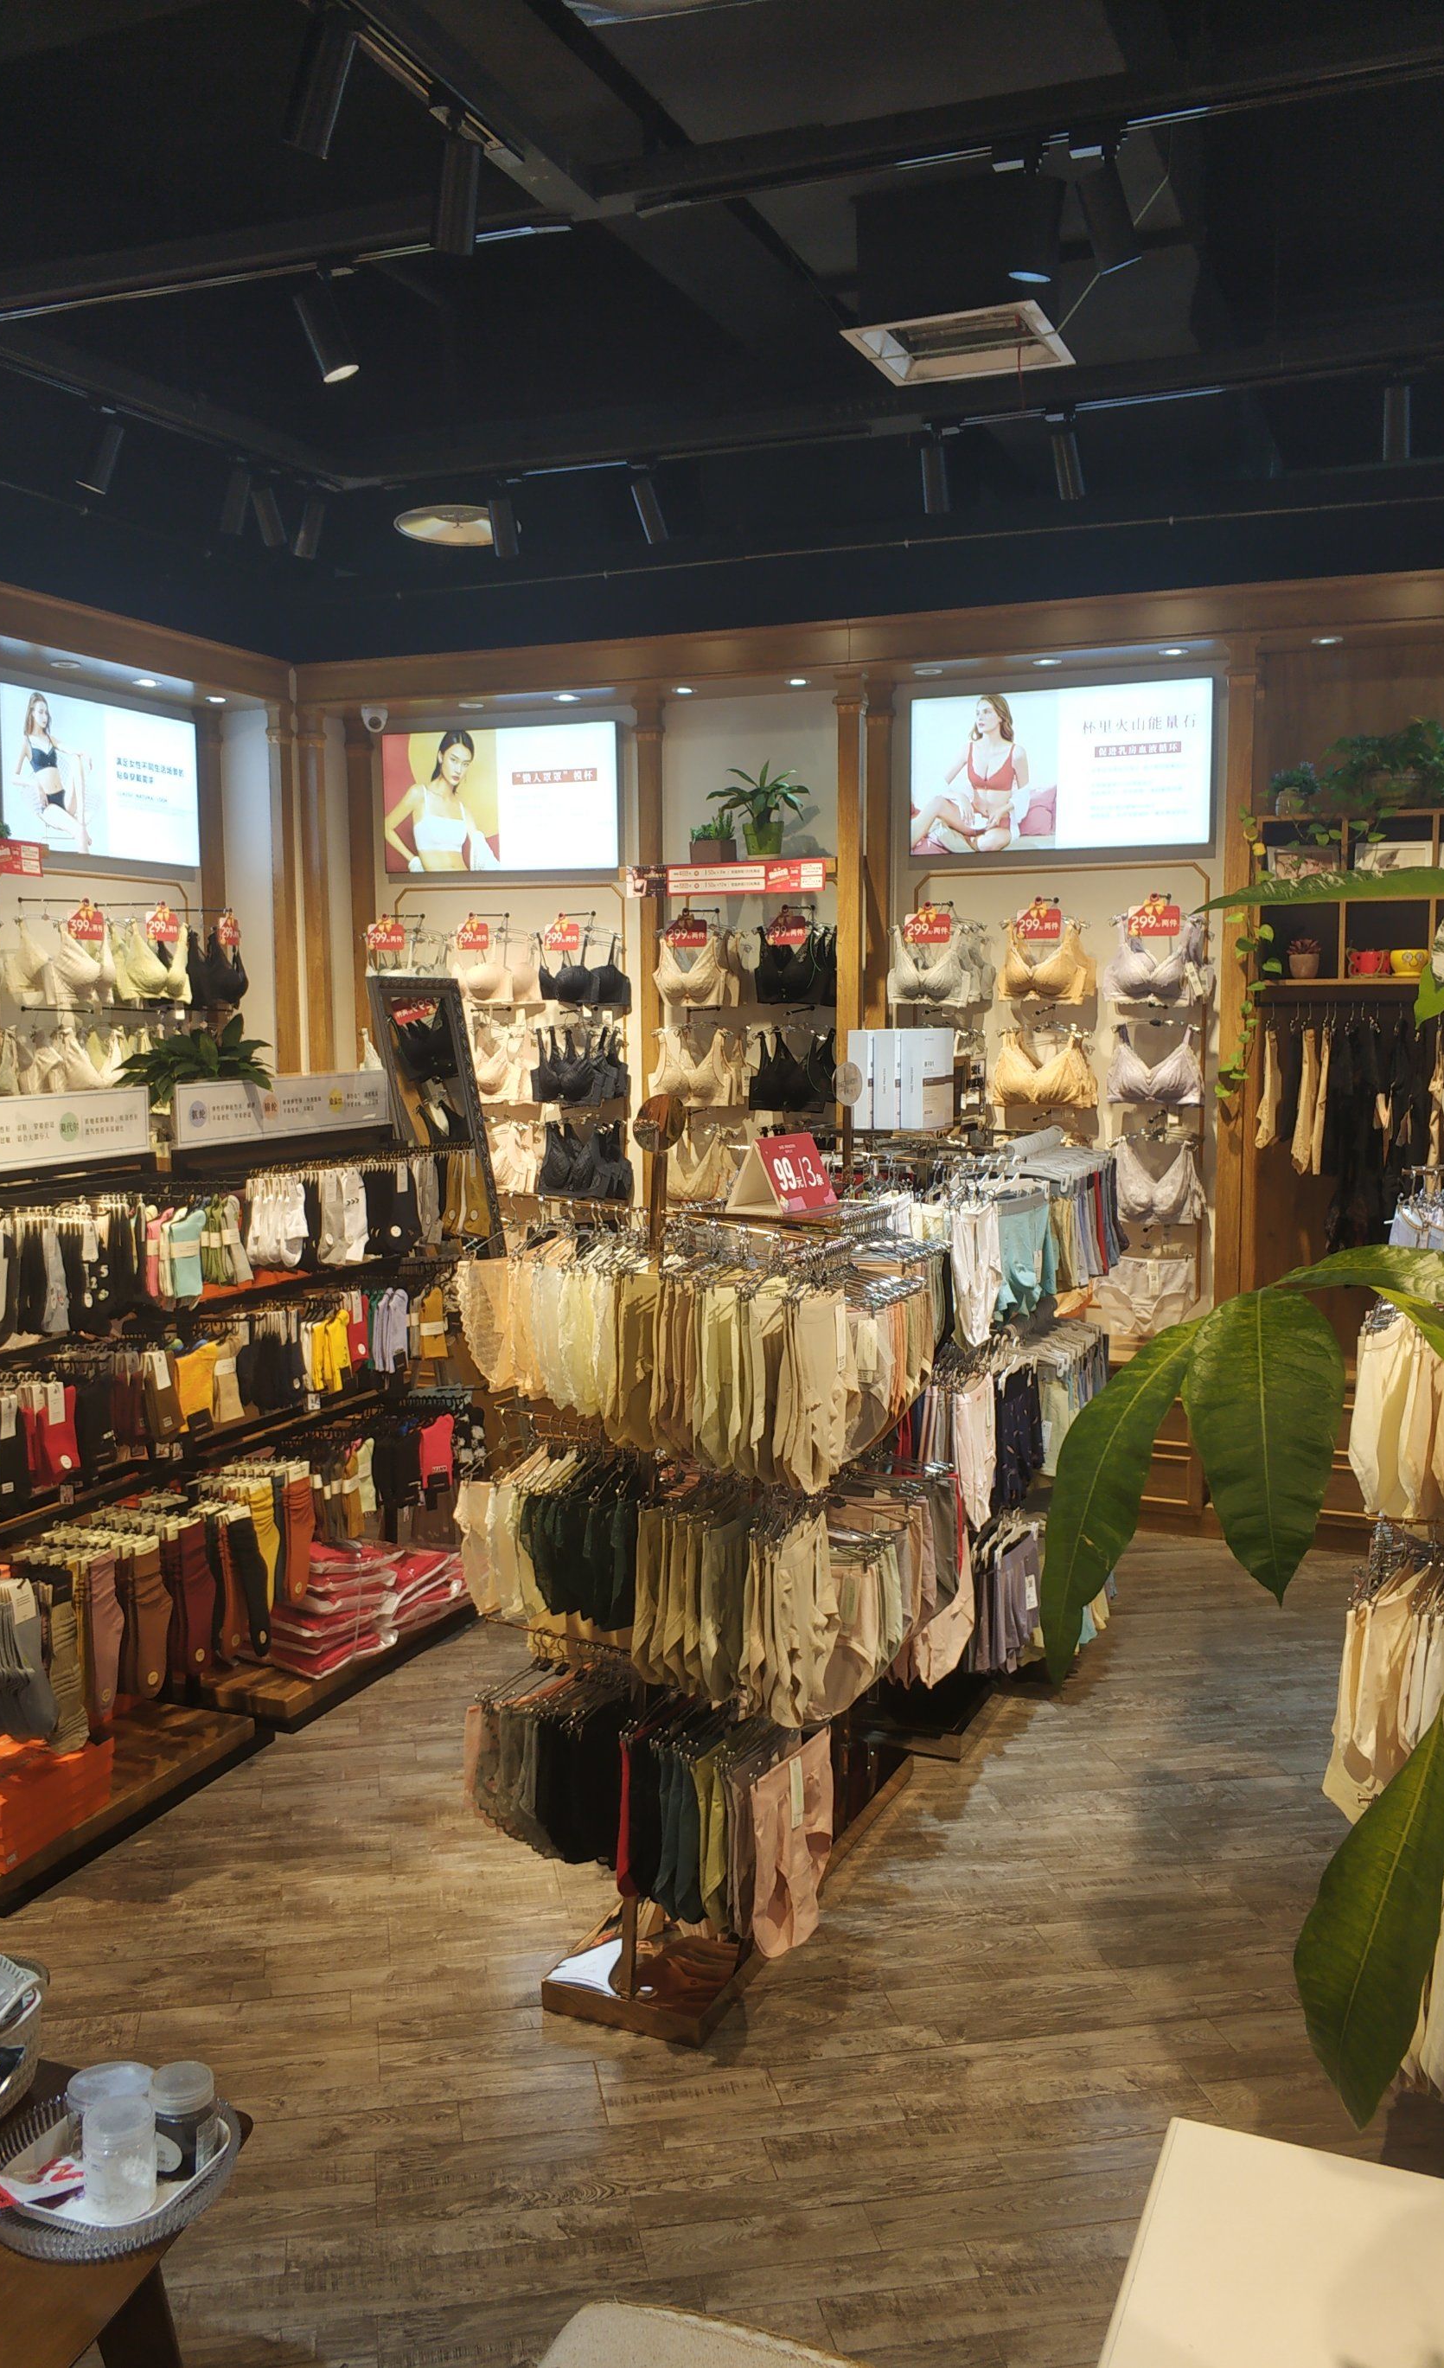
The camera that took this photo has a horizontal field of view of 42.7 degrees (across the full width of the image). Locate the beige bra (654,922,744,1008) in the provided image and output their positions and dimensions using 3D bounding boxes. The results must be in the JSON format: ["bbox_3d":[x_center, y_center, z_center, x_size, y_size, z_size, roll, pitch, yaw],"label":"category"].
[{"bbox_3d":[-0.075,-0.721,6.092,0.265,0.265,0.180,2,7,21],"label":"beige bra"}]

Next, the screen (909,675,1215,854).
[{"bbox_3d":[1.058,-1.309,5.832,0.950,0.500,0.070,2,6,22],"label":"screen"}]

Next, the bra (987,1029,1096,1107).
[{"bbox_3d":[0.961,-0.349,5.521,0.300,0.235,0.120,2,6,22],"label":"bra"}]

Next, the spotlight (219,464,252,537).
[{"bbox_3d":[-1.328,-1.862,5.033,0.065,0.175,0.085,-6,9,-43],"label":"spotlight"}]

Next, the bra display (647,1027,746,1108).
[{"bbox_3d":[-0.080,-0.398,6.216,0.275,0.262,0.180,2,6,22],"label":"bra display"}]

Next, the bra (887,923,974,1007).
[{"bbox_3d":[0.635,-0.668,5.601,0.260,0.250,0.110,2,6,22],"label":"bra"}]

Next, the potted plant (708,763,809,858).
[{"bbox_3d":[0.121,-1.226,6.092,0.300,0.300,0.280,2,6,22],"label":"potted plant"}]

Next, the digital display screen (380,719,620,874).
[{"bbox_3d":[-0.797,-1.370,6.580,0.945,0.498,0.070,2,6,22],"label":"digital display screen"}]

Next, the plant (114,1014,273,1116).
[{"bbox_3d":[-1.240,-0.258,4.324,0.340,0.280,0.360,2,7,21],"label":"plant"}]

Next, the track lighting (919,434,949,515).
[{"bbox_3d":[0.585,-1.957,5.090,0.078,0.210,0.105,3,7,32],"label":"track lighting"}]

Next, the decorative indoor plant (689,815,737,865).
[{"bbox_3d":[-0.030,-1.150,6.183,0.125,0.165,0.120,2,6,22],"label":"decorative indoor plant"}]

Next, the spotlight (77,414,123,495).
[{"bbox_3d":[-1.530,-1.796,4.541,0.105,0.185,0.080,2,7,21],"label":"spotlight"}]

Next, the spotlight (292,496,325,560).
[{"bbox_3d":[-1.209,-1.926,5.421,0.073,0.180,0.073,-5,32,-40],"label":"spotlight"}]

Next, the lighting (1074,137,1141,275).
[{"bbox_3d":[0.660,-1.672,3.161,0.095,0.210,0.085,-5,8,-39],"label":"lighting"}]

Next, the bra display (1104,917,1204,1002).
[{"bbox_3d":[1.296,-0.674,5.532,0.270,0.250,0.160,2,7,21],"label":"bra display"}]

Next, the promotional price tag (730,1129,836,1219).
[{"bbox_3d":[0.102,-0.018,2.983,0.120,0.120,0.147,5,8,43],"label":"promotional price tag"}]

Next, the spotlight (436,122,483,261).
[{"bbox_3d":[-0.459,-1.707,3.197,0.073,0.180,0.073,-2,34,-18],"label":"spotlight"}]

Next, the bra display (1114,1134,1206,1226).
[{"bbox_3d":[1.335,-0.014,5.612,0.265,0.270,0.170,2,7,21],"label":"bra display"}]

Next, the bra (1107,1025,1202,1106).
[{"bbox_3d":[1.299,-0.356,5.555,0.270,0.255,0.150,2,7,21],"label":"bra"}]

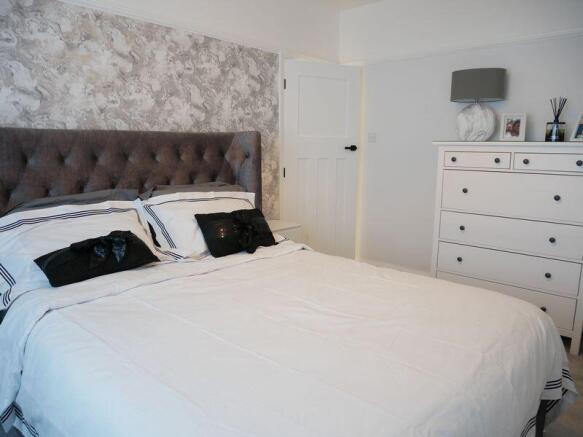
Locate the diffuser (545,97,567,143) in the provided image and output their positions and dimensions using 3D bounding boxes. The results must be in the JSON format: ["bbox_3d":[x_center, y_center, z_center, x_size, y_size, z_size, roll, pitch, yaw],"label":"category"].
[{"bbox_3d":[1.728,-0.640,2.632,0.115,0.290,0.110,9,13,40],"label":"diffuser"}]

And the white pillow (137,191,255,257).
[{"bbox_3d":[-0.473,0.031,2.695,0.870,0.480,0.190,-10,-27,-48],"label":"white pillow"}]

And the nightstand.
[{"bbox_3d":[-0.137,0.371,3.401,0.350,0.610,0.390,9,13,40],"label":"nightstand"}]

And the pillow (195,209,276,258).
[{"bbox_3d":[-0.336,0.089,2.603,0.490,0.295,0.130,-10,-19,-48],"label":"pillow"}]

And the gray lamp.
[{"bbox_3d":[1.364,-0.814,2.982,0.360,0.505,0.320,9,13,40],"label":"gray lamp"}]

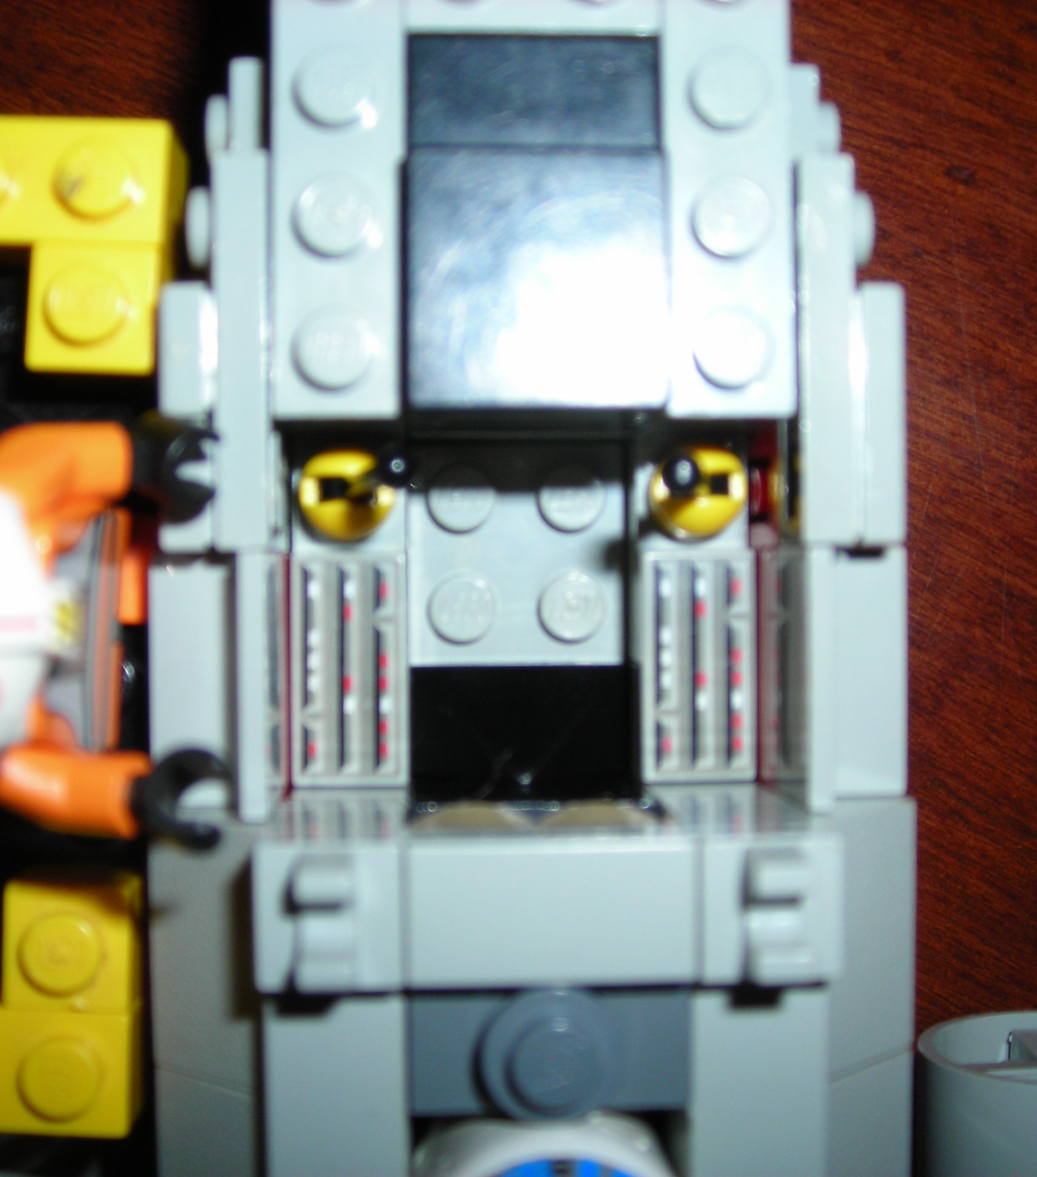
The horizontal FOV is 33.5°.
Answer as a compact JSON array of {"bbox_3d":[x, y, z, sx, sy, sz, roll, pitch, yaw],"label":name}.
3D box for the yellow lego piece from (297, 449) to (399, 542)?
[{"bbox_3d":[-0.012,-0.006,0.117,0.006,0.005,0.006,-1,92,-3],"label":"yellow lego piece"}]

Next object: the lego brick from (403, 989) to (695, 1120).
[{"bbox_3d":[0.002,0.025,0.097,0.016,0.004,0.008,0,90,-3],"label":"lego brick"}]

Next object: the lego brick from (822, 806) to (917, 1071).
[{"bbox_3d":[0.017,0.021,0.104,0.016,0.010,0.016,0,90,-3],"label":"lego brick"}]

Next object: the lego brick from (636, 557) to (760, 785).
[{"bbox_3d":[0.012,0.005,0.120,0.008,0.003,0.016,0,90,-3],"label":"lego brick"}]

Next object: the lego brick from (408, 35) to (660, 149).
[{"bbox_3d":[0.001,-0.030,0.107,0.016,0.003,0.008,0,90,-3],"label":"lego brick"}]

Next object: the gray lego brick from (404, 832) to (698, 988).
[{"bbox_3d":[0.002,0.018,0.094,0.016,0.003,0.008,0,90,-3],"label":"gray lego brick"}]

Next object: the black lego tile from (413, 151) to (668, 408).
[{"bbox_3d":[0.001,-0.018,0.104,0.016,0.003,0.016,0,90,-3],"label":"black lego tile"}]

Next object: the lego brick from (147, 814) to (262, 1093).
[{"bbox_3d":[-0.015,0.022,0.103,0.016,0.010,0.016,0,90,-3],"label":"lego brick"}]

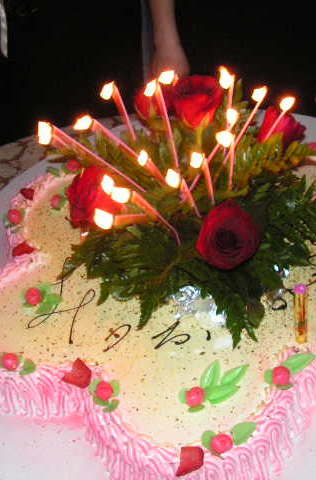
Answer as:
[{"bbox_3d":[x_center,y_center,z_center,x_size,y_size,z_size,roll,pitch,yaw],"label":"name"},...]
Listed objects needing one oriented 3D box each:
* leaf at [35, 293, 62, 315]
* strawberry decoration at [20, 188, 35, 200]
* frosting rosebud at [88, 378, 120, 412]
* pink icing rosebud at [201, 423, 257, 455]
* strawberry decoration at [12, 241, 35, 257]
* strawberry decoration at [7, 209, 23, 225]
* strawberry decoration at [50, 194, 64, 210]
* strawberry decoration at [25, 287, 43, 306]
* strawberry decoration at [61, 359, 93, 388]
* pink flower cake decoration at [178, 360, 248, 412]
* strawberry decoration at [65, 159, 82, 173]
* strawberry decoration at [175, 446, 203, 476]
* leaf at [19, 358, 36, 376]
[{"bbox_3d":[-0.138,0.080,0.843,0.032,0.006,0.022,-27,45,-18],"label":"leaf"},{"bbox_3d":[-0.193,-0.067,0.984,0.019,0.014,0.024,-24,45,-14],"label":"strawberry decoration"},{"bbox_3d":[-0.065,0.177,0.778,0.034,0.020,0.041,-6,43,5],"label":"frosting rosebud"},{"bbox_3d":[0.071,0.201,0.666,0.051,0.018,0.027,-15,43,-5],"label":"pink icing rosebud"},{"bbox_3d":[-0.182,0.011,0.899,0.031,0.017,0.024,-9,43,1],"label":"strawberry decoration"},{"bbox_3d":[-0.209,-0.034,0.970,0.020,0.017,0.020,-12,43,-2],"label":"strawberry decoration"},{"bbox_3d":[-0.145,-0.054,0.961,0.019,0.018,0.021,-18,44,-7],"label":"strawberry decoration"},{"bbox_3d":[-0.168,0.077,0.900,0.023,0.023,0.023,-11,43,0],"label":"strawberry decoration"},{"bbox_3d":[-0.090,0.148,0.737,0.034,0.018,0.034,2,56,18],"label":"strawberry decoration"},{"bbox_3d":[0.066,0.160,0.770,0.083,0.020,0.048,-22,44,-12],"label":"pink flower cake decoration"},{"bbox_3d":[-0.141,-0.123,1.111,0.022,0.022,0.022,-11,43,0],"label":"strawberry decoration"},{"bbox_3d":[0.031,0.237,0.709,0.028,0.017,0.037,25,53,32],"label":"strawberry decoration"},{"bbox_3d":[-0.164,0.159,0.827,0.018,0.007,0.023,27,54,33],"label":"leaf"}]

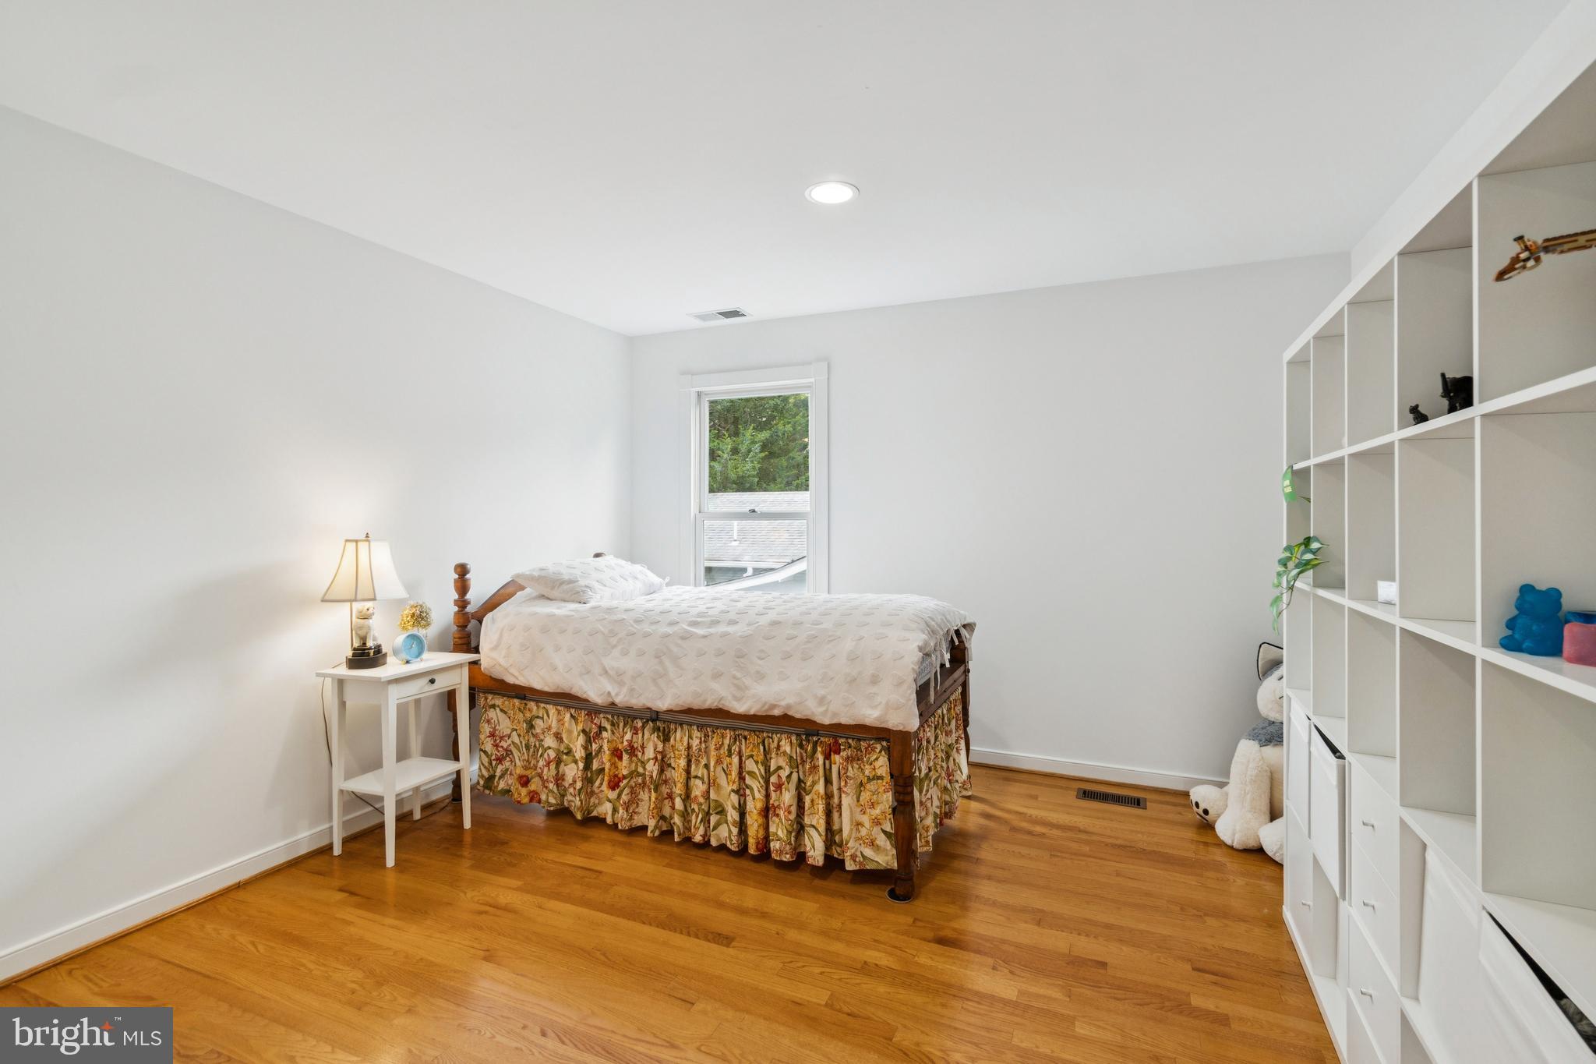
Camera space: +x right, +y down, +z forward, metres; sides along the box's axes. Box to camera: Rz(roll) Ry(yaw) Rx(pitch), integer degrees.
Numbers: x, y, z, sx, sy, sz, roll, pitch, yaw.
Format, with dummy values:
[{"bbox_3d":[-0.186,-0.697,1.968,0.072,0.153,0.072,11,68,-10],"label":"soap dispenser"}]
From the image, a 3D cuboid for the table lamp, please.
[{"bbox_3d":[-1.695,0.268,2.610,0.220,0.520,0.210,0,1,0],"label":"table lamp"}]

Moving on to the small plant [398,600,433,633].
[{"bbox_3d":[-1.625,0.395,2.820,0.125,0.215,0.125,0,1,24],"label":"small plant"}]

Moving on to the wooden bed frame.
[{"bbox_3d":[-0.408,0.678,3.045,2.140,1.080,0.990,0,1,24],"label":"wooden bed frame"}]

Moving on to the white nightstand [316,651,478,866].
[{"bbox_3d":[-1.566,0.880,2.652,0.340,0.700,0.450,0,1,24],"label":"white nightstand"}]

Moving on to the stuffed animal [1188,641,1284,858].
[{"bbox_3d":[1.950,0.860,2.720,0.540,0.710,0.580,-1,1,-41],"label":"stuffed animal"}]

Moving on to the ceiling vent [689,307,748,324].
[{"bbox_3d":[-0.447,-1.237,3.820,0.340,0.020,0.185,0,1,24],"label":"ceiling vent"}]

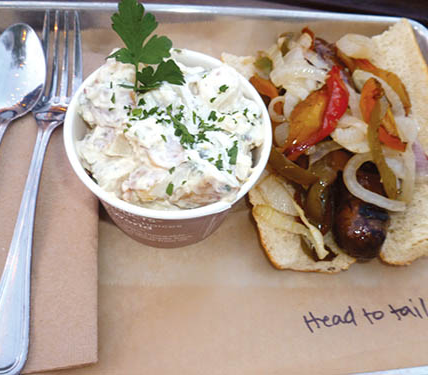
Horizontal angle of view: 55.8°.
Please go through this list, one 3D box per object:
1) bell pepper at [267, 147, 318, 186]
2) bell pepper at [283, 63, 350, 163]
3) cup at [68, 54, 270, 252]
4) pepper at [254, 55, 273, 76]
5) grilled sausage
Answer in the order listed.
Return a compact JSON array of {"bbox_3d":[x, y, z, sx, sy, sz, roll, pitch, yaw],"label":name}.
[{"bbox_3d":[0.042,-0.011,0.214,0.034,0.011,0.012,31,63,7],"label":"bell pepper"},{"bbox_3d":[0.056,-0.041,0.221,0.029,0.018,0.064,27,62,5],"label":"bell pepper"},{"bbox_3d":[-0.023,-0.016,0.208,0.093,0.059,0.093,-2,64,-10],"label":"cup"},{"bbox_3d":[0.030,-0.074,0.244,0.012,0.008,0.015,6,63,-6],"label":"pepper"},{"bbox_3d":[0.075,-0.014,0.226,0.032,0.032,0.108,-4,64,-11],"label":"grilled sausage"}]

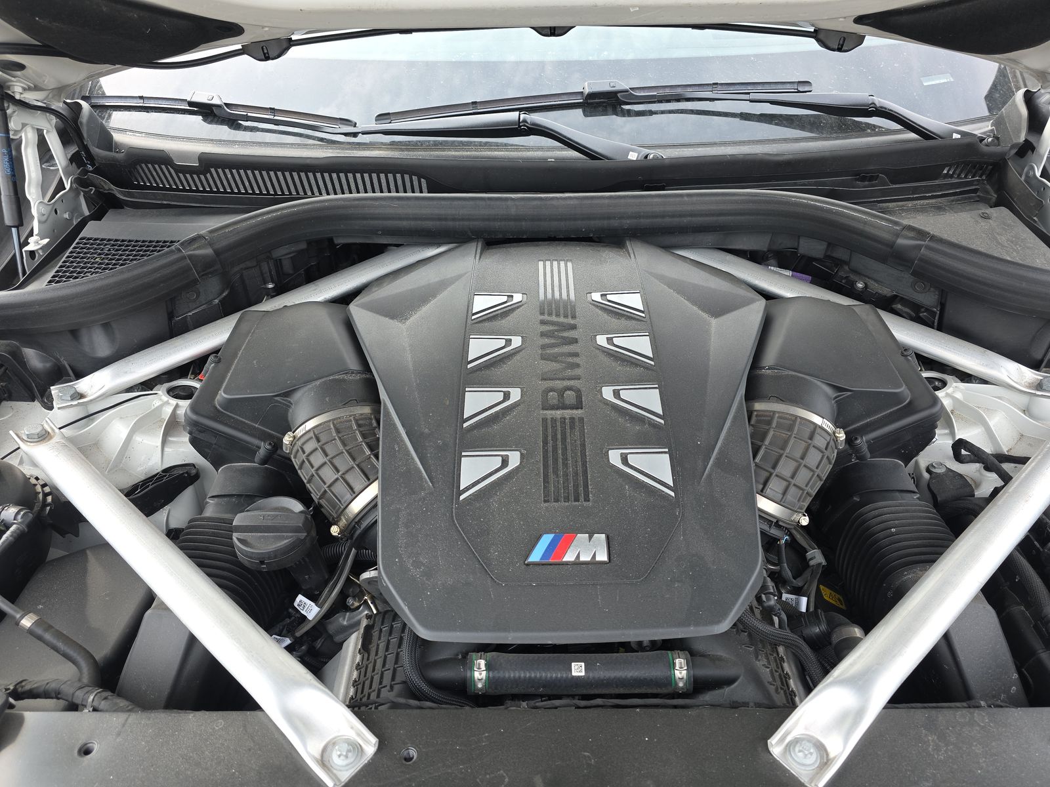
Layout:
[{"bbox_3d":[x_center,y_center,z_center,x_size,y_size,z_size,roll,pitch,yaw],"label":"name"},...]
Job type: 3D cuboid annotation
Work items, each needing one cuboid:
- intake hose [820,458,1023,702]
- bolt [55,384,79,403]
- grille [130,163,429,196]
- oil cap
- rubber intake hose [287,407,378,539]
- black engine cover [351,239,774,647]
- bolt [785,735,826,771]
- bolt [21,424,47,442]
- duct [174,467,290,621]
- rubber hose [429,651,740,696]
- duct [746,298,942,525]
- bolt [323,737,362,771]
[{"bbox_3d":[0.400,0.218,0.750,0.165,0.180,0.260,0,39,0],"label":"intake hose"},{"bbox_3d":[-0.517,0.001,0.790,0.025,0.013,0.025,0,33,0],"label":"bolt"},{"bbox_3d":[-0.356,-0.307,1.005,0.445,0.042,0.030,5,3,8],"label":"grille"},{"bbox_3d":[-0.242,0.146,0.690,0.077,0.090,0.077,-9,38,7],"label":"oil cap"},{"bbox_3d":[-0.195,0.084,0.760,0.108,0.108,0.130,-20,62,-27],"label":"rubber intake hose"},{"bbox_3d":[0.042,0.013,0.789,0.515,0.110,0.520,0,46,0],"label":"black engine cover"},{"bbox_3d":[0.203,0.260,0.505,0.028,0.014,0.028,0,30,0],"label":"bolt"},{"bbox_3d":[-0.574,0.046,0.815,0.026,0.012,0.026,0,39,0],"label":"bolt"},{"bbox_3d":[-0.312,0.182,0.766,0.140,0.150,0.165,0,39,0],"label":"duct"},{"bbox_3d":[0.052,0.257,0.640,0.287,0.039,0.039,0,33,0],"label":"rubber hose"},{"bbox_3d":[0.367,0.030,0.860,0.245,0.200,0.280,0,39,0],"label":"duct"},{"bbox_3d":[-0.152,0.299,0.580,0.031,0.012,0.031,0,35,0],"label":"bolt"}]

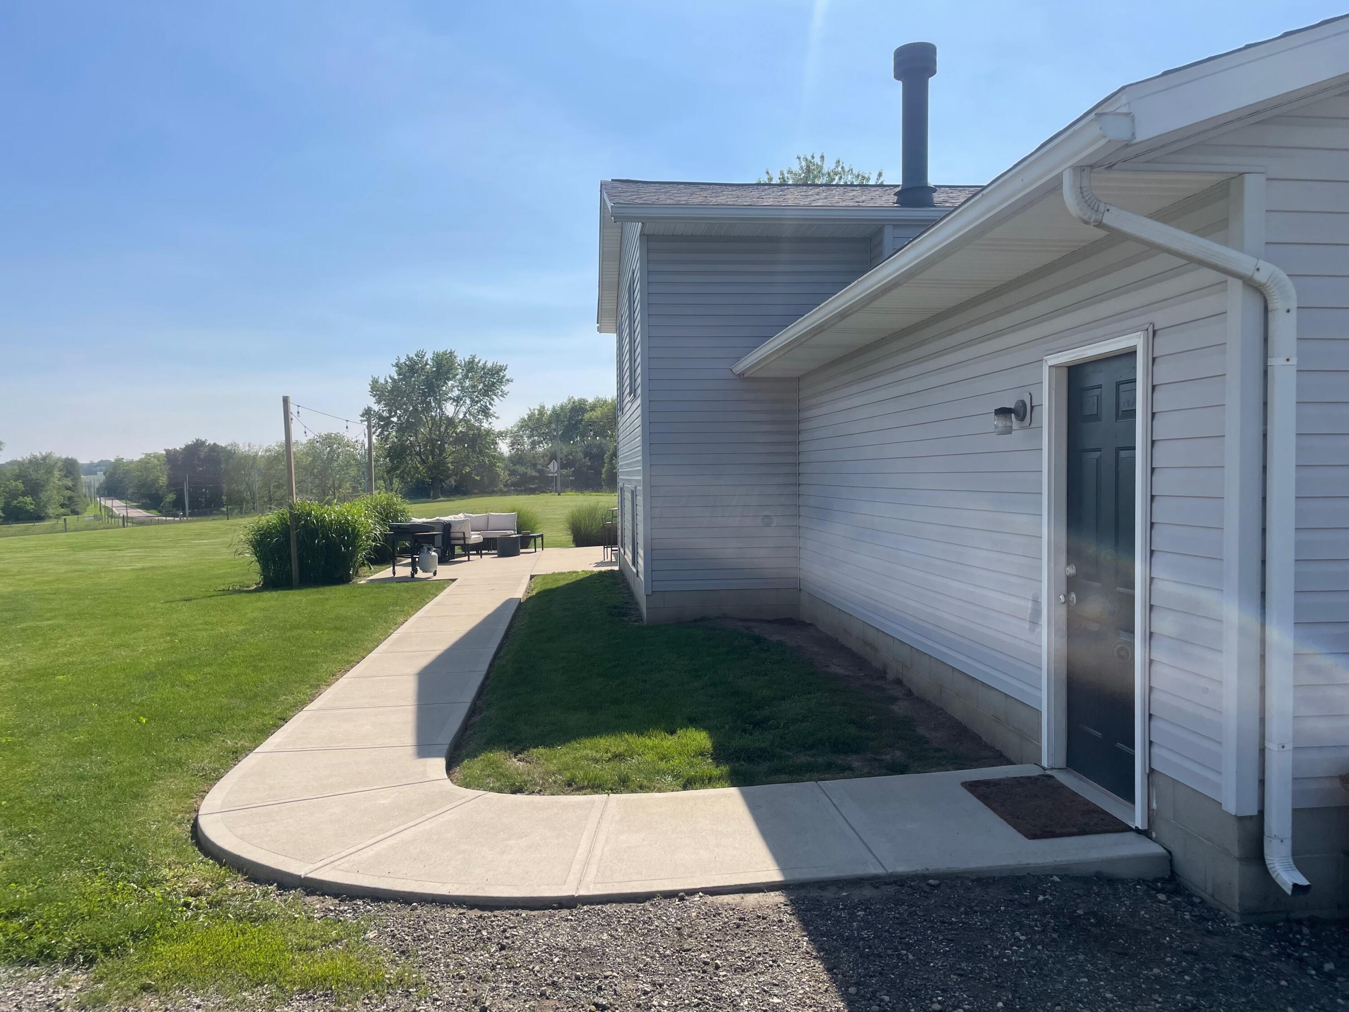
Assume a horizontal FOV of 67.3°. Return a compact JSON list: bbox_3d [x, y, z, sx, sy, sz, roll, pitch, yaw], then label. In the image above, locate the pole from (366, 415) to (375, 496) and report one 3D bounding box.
[{"bbox_3d":[-6.188,-0.385,20.795,0.095,2.880,0.095,-2,2,-6],"label":"pole"}]

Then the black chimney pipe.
[{"bbox_3d":[2.539,-3.977,10.686,0.462,1.740,0.462,-1,2,-6],"label":"black chimney pipe"}]

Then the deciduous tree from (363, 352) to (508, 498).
[{"bbox_3d":[-18.775,-6.490,80.403,11.200,11.810,11.200,-1,2,-6],"label":"deciduous tree"}]

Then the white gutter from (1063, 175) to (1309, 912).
[{"bbox_3d":[1.769,0.089,3.522,0.875,2.525,0.170,-1,2,-6],"label":"white gutter"}]

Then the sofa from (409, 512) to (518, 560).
[{"bbox_3d":[-4.248,0.594,20.209,2.000,0.780,2.500,-1,2,-17],"label":"sofa"}]

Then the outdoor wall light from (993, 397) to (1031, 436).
[{"bbox_3d":[1.783,-0.467,5.367,0.185,0.195,0.125,-1,2,-6],"label":"outdoor wall light"}]

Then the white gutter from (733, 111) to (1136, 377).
[{"bbox_3d":[1.053,-1.330,7.030,0.130,0.105,7.580,-1,2,-6],"label":"white gutter"}]

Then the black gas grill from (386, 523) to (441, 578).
[{"bbox_3d":[-4.075,0.690,15.957,0.850,0.840,0.480,1,2,38],"label":"black gas grill"}]

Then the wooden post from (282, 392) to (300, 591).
[{"bbox_3d":[-5.675,-0.210,15.020,0.090,2.847,0.090,-2,2,-5],"label":"wooden post"}]

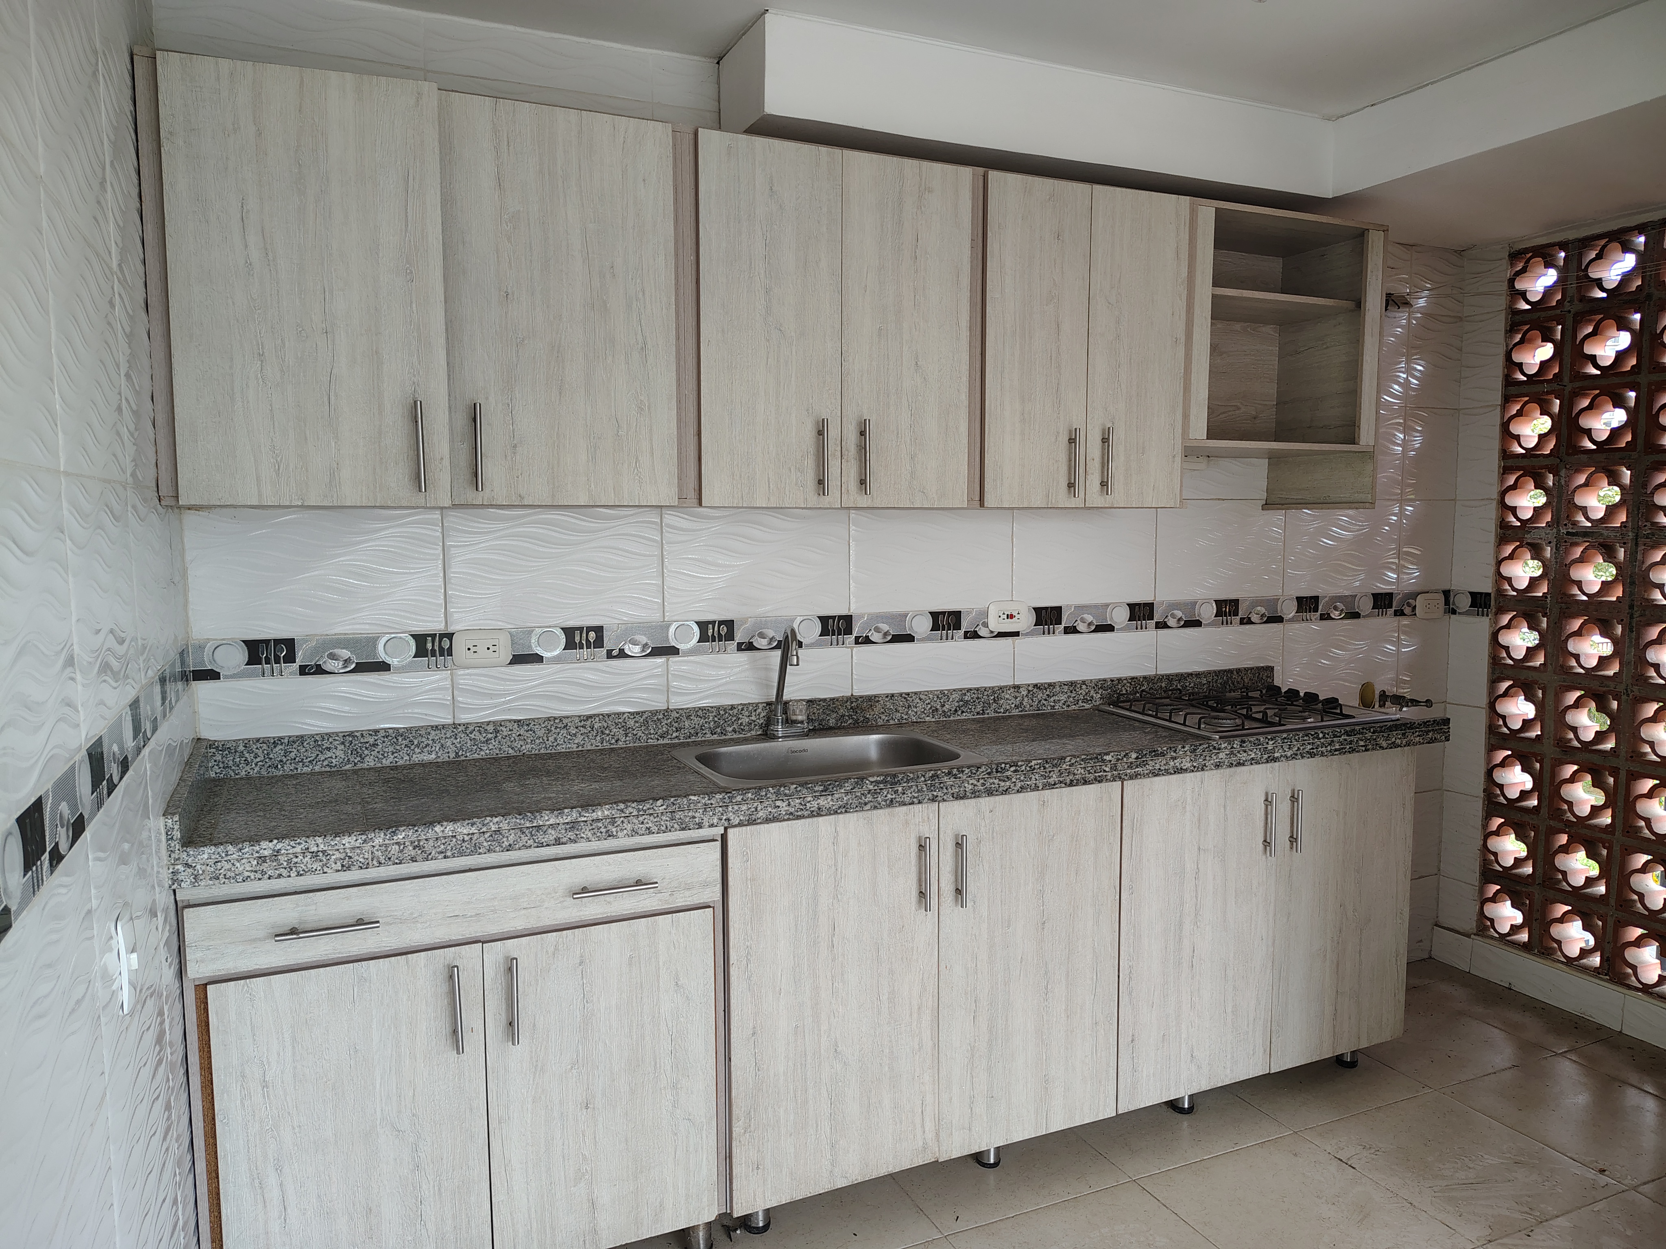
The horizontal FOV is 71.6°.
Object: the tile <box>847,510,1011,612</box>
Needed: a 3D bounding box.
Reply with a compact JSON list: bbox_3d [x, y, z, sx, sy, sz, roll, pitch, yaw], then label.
[{"bbox_3d":[0.242,-0.170,2.792,0.446,0.267,0.010,-3,6,-24],"label":"tile"}]

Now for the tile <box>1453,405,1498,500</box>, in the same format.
[{"bbox_3d":[1.924,-0.506,3.441,0.010,0.267,0.130,-3,6,-24],"label":"tile"}]

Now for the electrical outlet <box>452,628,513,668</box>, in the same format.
[{"bbox_3d":[-0.716,0.051,2.368,0.116,0.078,0.014,-3,6,-24],"label":"electrical outlet"}]

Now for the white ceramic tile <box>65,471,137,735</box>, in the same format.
[{"bbox_3d":[-0.833,-0.028,1.323,0.010,0.273,0.451,-3,6,-24],"label":"white ceramic tile"}]

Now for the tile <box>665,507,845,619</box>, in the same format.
[{"bbox_3d":[-0.169,-0.152,2.609,0.446,0.267,0.010,-3,6,-24],"label":"tile"}]

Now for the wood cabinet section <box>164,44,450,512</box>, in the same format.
[{"bbox_3d":[-0.911,-0.549,2.024,0.405,0.682,0.366,-3,6,-24],"label":"wood cabinet section"}]

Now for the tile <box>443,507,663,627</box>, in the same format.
[{"bbox_3d":[-0.576,-0.132,2.420,0.453,0.273,0.010,-3,6,-24],"label":"tile"}]

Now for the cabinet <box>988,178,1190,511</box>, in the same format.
[{"bbox_3d":[0.474,-0.608,2.642,0.525,0.678,0.368,-3,6,-24],"label":"cabinet"}]

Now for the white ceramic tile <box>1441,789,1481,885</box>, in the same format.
[{"bbox_3d":[1.922,0.651,3.533,0.010,0.271,0.138,-3,6,-24],"label":"white ceramic tile"}]

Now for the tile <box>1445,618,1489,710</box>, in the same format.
[{"bbox_3d":[1.926,0.116,3.498,0.010,0.267,0.132,-3,6,-24],"label":"tile"}]

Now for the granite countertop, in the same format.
[{"bbox_3d":[0.147,0.253,2.480,2.698,0.124,0.539,-3,6,-24],"label":"granite countertop"}]

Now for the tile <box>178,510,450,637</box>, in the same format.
[{"bbox_3d":[-0.990,-0.113,2.236,0.454,0.273,0.010,-3,6,-24],"label":"tile"}]

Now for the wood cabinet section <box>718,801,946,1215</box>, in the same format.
[{"bbox_3d":[-0.090,0.705,2.434,0.434,0.736,0.500,-3,6,-24],"label":"wood cabinet section"}]

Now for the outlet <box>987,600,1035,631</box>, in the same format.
[{"bbox_3d":[0.444,-0.020,2.883,0.118,0.078,0.015,-3,6,-24],"label":"outlet"}]

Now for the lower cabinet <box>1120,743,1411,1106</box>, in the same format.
[{"bbox_3d":[0.922,0.674,2.894,0.880,0.797,0.489,-3,6,-24],"label":"lower cabinet"}]

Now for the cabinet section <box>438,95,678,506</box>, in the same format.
[{"bbox_3d":[-0.547,-0.565,2.187,0.405,0.683,0.366,-3,6,-24],"label":"cabinet section"}]

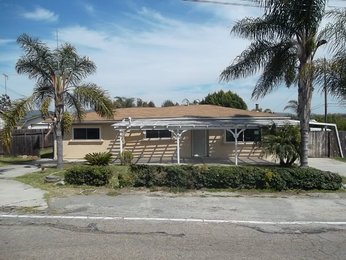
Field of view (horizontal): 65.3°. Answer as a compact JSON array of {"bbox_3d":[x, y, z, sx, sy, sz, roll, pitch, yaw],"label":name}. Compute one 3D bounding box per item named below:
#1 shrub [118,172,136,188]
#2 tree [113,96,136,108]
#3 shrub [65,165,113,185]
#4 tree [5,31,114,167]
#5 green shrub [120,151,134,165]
[{"bbox_3d":[-1.560,1.710,9.250,0.620,0.560,0.600,0,-1,5],"label":"shrub"},{"bbox_3d":[-7.500,-1.400,42.000,4.400,7.600,4.400,0,-1,5],"label":"tree"},{"bbox_3d":[-3.050,1.600,9.750,1.700,0.700,1.200,0,-1,5],"label":"shrub"},{"bbox_3d":[-5.950,-1.470,14.000,5.700,6.950,5.400,0,-1,5],"label":"tree"},{"bbox_3d":[-2.440,1.530,14.400,0.760,0.900,0.760,0,-1,5],"label":"green shrub"}]

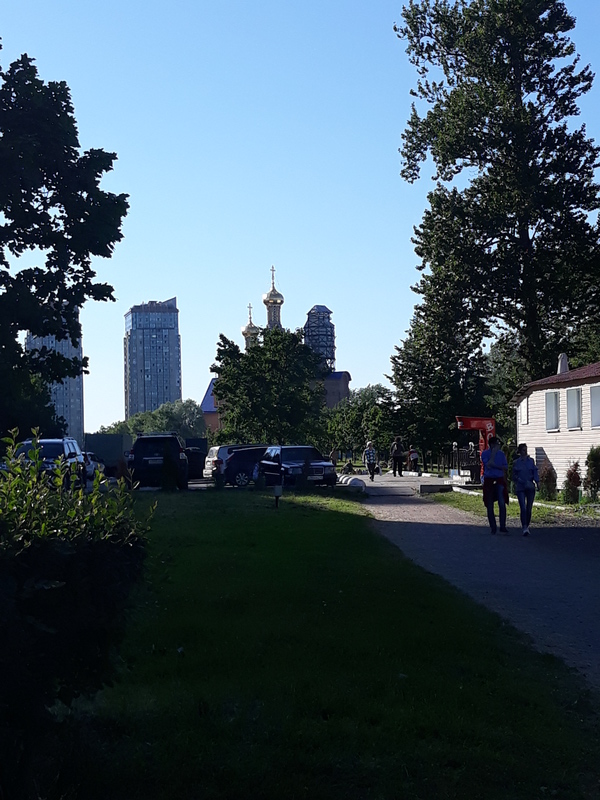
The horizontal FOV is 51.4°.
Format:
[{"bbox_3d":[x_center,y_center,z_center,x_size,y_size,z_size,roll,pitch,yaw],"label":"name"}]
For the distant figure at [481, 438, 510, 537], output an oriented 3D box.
[{"bbox_3d":[3.604,1.570,11.550,0.480,1.760,0.380,-2,-5,6],"label":"distant figure"}]

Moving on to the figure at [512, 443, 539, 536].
[{"bbox_3d":[4.130,1.635,11.450,0.460,1.680,0.340,-2,-4,7],"label":"figure"}]

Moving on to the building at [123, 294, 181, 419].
[{"bbox_3d":[-78.180,-11.740,333.000,26.500,84.000,21.000,0,-5,-19],"label":"building"}]

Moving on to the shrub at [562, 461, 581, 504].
[{"bbox_3d":[7.013,2.123,16.100,0.460,1.120,0.460,-3,-5,22],"label":"shrub"}]

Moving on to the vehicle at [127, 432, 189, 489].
[{"bbox_3d":[-5.140,2.256,23.113,1.900,1.870,4.750,-1,-5,-10],"label":"vehicle"}]

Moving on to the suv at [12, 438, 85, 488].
[{"bbox_3d":[-8.750,2.260,21.500,1.820,1.800,4.600,-1,-4,-7],"label":"suv"}]

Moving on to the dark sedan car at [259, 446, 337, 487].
[{"bbox_3d":[-0.301,2.388,22.646,1.750,1.420,4.700,-1,-4,-16],"label":"dark sedan car"}]

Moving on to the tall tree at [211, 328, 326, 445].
[{"bbox_3d":[-1.900,0.050,36.500,6.900,8.600,6.600,-1,-4,0],"label":"tall tree"}]

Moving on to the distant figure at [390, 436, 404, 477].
[{"bbox_3d":[4.300,2.510,27.500,0.550,1.760,0.400,-3,-5,23],"label":"distant figure"}]

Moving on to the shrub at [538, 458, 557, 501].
[{"bbox_3d":[6.703,2.159,16.900,0.460,1.110,0.460,-3,-5,22],"label":"shrub"}]

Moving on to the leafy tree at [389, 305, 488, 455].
[{"bbox_3d":[7.250,-0.600,33.500,5.300,8.700,5.200,-1,-4,0],"label":"leafy tree"}]

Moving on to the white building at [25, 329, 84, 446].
[{"bbox_3d":[-125.000,-9.500,322.000,29.000,73.000,25.000,0,-5,-20],"label":"white building"}]

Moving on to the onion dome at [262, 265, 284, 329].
[{"bbox_3d":[-4.247,-16.346,100.000,3.300,10.100,3.300,-2,-5,0],"label":"onion dome"}]

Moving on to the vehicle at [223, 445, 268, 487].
[{"bbox_3d":[-0.950,2.660,24.700,4.400,1.550,1.800,-1,-4,0],"label":"vehicle"}]

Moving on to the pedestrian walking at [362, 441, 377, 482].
[{"bbox_3d":[2.841,2.503,25.400,0.500,1.620,0.400,0,-5,-14],"label":"pedestrian walking"}]

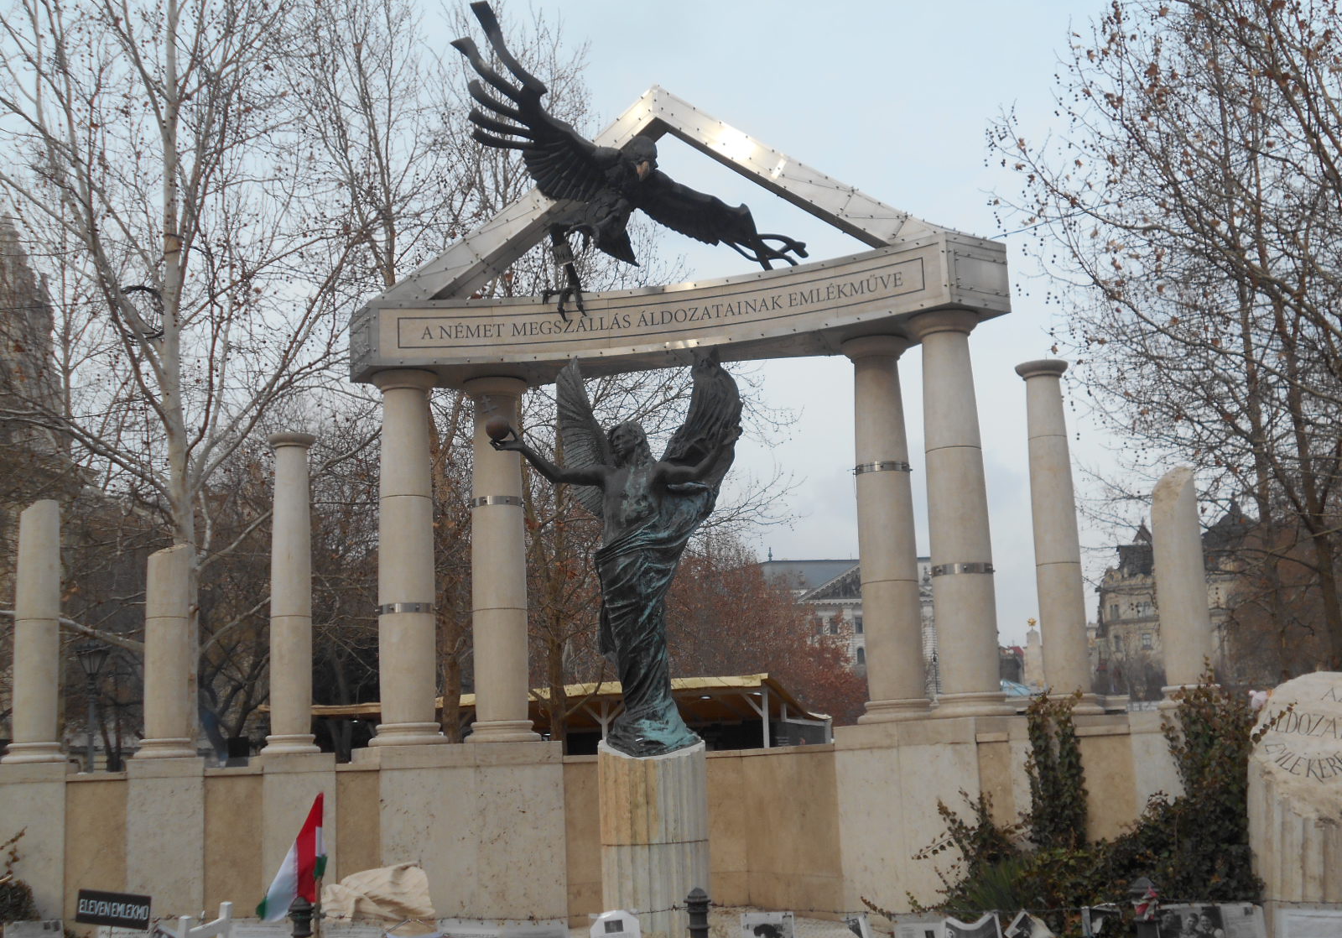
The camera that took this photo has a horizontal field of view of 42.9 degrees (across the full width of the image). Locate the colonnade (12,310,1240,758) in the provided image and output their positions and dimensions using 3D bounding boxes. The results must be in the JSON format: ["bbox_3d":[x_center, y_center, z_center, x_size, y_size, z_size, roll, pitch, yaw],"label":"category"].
[{"bbox_3d":[-0.580,0.624,16.123,11.250,3.700,2.800,-5,-11,11],"label":"colonnade"}]

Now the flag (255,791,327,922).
[{"bbox_3d":[-2.066,2.109,9.285,0.380,0.700,0.200,-2,-11,0],"label":"flag"}]

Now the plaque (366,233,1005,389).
[{"bbox_3d":[-0.040,-1.456,16.818,6.500,0.660,1.100,-5,-11,15],"label":"plaque"}]

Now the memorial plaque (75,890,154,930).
[{"bbox_3d":[-3.047,2.413,9.336,0.400,0.180,0.020,6,-11,-1],"label":"memorial plaque"}]

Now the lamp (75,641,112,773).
[{"bbox_3d":[-8.551,4.613,25.148,0.520,4.140,0.520,-2,-11,0],"label":"lamp"}]

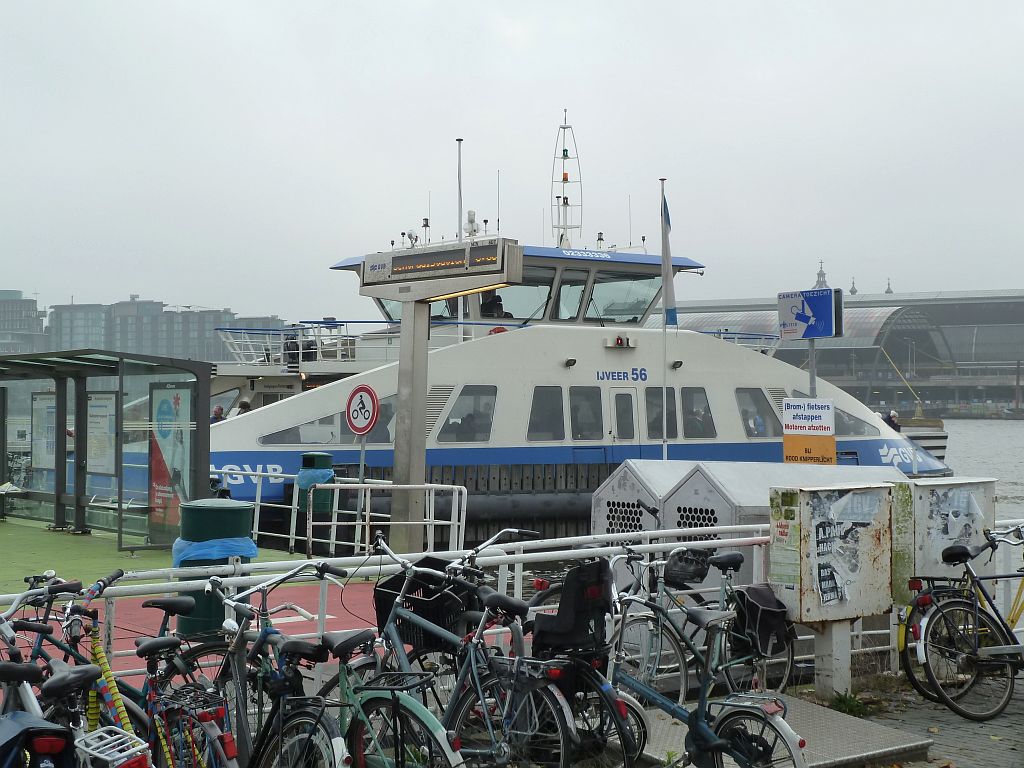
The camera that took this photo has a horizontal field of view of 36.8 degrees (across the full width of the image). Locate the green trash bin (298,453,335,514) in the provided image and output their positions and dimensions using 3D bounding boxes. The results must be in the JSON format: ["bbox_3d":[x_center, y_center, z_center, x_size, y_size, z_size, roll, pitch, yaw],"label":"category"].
[{"bbox_3d":[-3.541,1.802,28.000,0.570,1.070,0.570,1,-1,0],"label":"green trash bin"}]

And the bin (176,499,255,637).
[{"bbox_3d":[-2.315,1.443,12.000,0.575,1.070,0.575,2,-2,-18],"label":"bin"}]

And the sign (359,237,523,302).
[{"bbox_3d":[-0.953,-1.407,19.894,0.320,0.700,3.030,3,-2,-40],"label":"sign"}]

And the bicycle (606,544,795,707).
[{"bbox_3d":[1.204,1.551,9.500,1.770,1.110,0.600,1,-1,-43],"label":"bicycle"}]

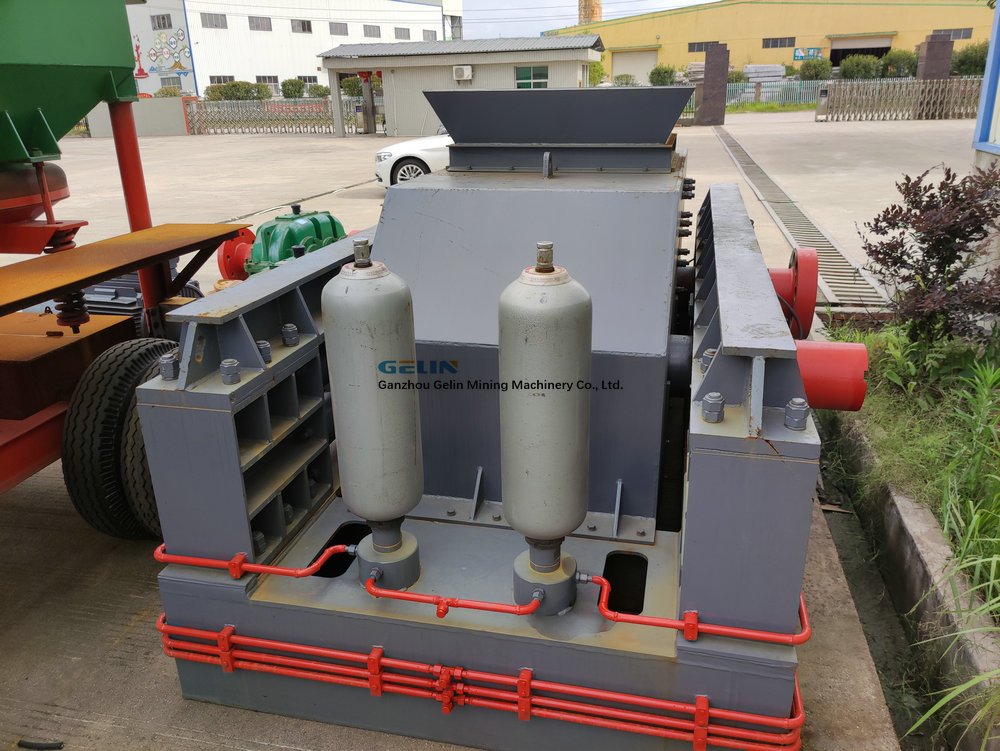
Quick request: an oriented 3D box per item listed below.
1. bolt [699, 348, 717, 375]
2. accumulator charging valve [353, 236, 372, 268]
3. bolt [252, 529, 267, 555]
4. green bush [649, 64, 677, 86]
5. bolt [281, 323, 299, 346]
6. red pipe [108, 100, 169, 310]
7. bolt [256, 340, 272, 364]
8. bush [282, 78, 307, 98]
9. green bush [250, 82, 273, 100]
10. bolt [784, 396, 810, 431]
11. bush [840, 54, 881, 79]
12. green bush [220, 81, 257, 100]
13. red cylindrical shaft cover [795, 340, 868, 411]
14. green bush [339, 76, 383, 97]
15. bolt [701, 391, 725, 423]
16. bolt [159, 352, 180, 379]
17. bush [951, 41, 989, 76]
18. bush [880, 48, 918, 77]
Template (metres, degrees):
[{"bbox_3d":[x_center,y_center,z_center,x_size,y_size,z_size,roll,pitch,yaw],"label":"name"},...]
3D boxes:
[{"bbox_3d":[0.593,-0.039,2.104,0.053,0.064,0.053,4,21,13],"label":"bolt"},{"bbox_3d":[-0.332,-0.295,1.815,0.040,0.064,0.040,4,21,13],"label":"accumulator charging valve"},{"bbox_3d":[-0.706,0.486,2.190,0.050,0.059,0.050,4,21,13],"label":"bolt"},{"bbox_3d":[13.436,-24.625,61.944,2.225,1.803,2.114,3,21,11],"label":"green bush"},{"bbox_3d":[-0.656,-0.127,2.348,0.050,0.060,0.050,4,21,13],"label":"bolt"},{"bbox_3d":[-1.858,-0.822,3.862,0.110,1.102,0.110,4,21,13],"label":"red pipe"},{"bbox_3d":[-0.695,-0.069,2.200,0.050,0.060,0.050,4,21,13],"label":"bolt"},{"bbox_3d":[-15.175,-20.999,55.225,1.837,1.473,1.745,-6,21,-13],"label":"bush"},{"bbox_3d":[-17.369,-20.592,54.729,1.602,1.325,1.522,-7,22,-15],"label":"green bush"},{"bbox_3d":[0.679,0.087,1.713,0.052,0.062,0.052,4,21,13],"label":"bolt"},{"bbox_3d":[27.465,-23.459,57.614,2.952,2.139,2.804,8,23,23],"label":"bush"},{"bbox_3d":[-19.680,-21.011,57.107,2.500,2.550,2.500,4,22,16],"label":"green bush"},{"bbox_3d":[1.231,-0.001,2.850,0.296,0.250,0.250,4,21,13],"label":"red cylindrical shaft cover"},{"bbox_3d":[-10.250,-21.124,55.215,2.792,1.576,2.652,-5,21,-9],"label":"green bush"},{"bbox_3d":[0.517,0.074,1.812,0.053,0.064,0.053,4,21,13],"label":"bolt"},{"bbox_3d":[-0.920,-0.022,2.080,0.051,0.061,0.051,4,21,13],"label":"bolt"},{"bbox_3d":[29.916,-19.659,48.423,3.100,3.470,3.100,4,22,16],"label":"bush"},{"bbox_3d":[26.092,-19.794,49.554,2.800,3.130,2.800,4,22,16],"label":"bush"}]

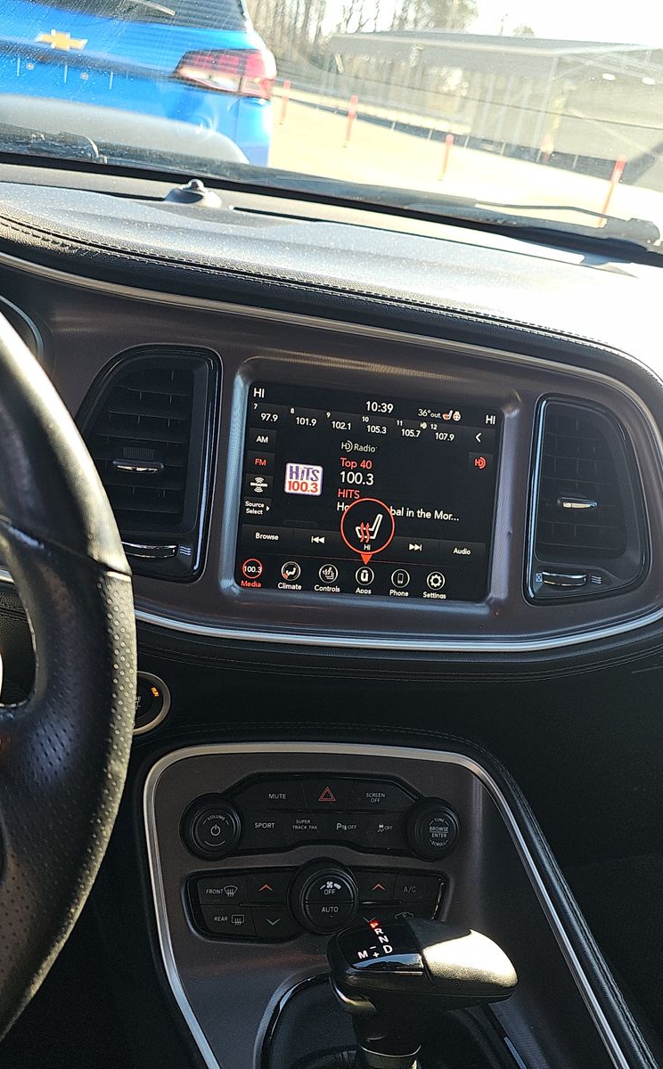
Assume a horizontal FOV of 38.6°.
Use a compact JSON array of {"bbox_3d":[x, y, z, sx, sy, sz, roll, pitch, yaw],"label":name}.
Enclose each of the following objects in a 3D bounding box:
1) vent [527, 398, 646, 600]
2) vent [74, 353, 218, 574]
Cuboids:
[{"bbox_3d":[0.175,-0.021,0.656,0.092,0.138,0.028,4,2,-14],"label":"vent"},{"bbox_3d":[-0.120,-0.045,0.582,0.092,0.138,0.028,4,2,-14],"label":"vent"}]

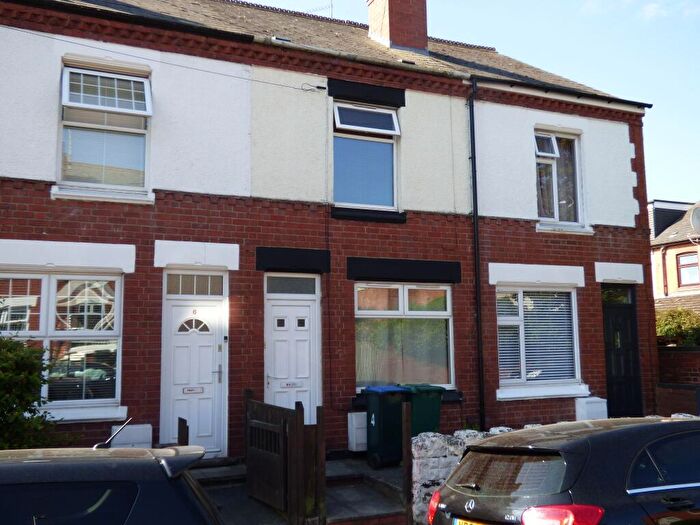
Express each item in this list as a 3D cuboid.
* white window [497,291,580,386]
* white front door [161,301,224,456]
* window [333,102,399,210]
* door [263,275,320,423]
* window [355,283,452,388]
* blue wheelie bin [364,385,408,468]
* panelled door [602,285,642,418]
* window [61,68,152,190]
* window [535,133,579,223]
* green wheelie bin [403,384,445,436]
[{"bbox_3d":[3.084,1.199,11.033,1.650,1.617,0.100,2,-7,-24],"label":"white window"},{"bbox_3d":[-2.040,1.514,8.729,0.835,2.053,0.090,2,-7,-24],"label":"white front door"},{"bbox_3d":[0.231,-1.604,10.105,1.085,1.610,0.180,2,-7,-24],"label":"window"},{"bbox_3d":[-0.803,1.373,9.292,0.840,2.450,0.090,2,-7,-24],"label":"door"},{"bbox_3d":[0.808,1.116,10.040,1.660,1.600,0.100,2,-7,-24],"label":"window"},{"bbox_3d":[0.539,2.230,9.176,0.530,1.040,0.480,2,-7,-24],"label":"blue wheelie bin"},{"bbox_3d":[4.748,1.594,11.712,0.850,2.455,0.090,2,-7,-24],"label":"panelled door"},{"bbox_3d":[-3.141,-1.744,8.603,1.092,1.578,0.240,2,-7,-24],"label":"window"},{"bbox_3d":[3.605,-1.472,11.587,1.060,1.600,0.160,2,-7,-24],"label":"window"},{"bbox_3d":[1.004,2.270,9.520,0.530,1.040,0.480,2,-7,-24],"label":"green wheelie bin"}]

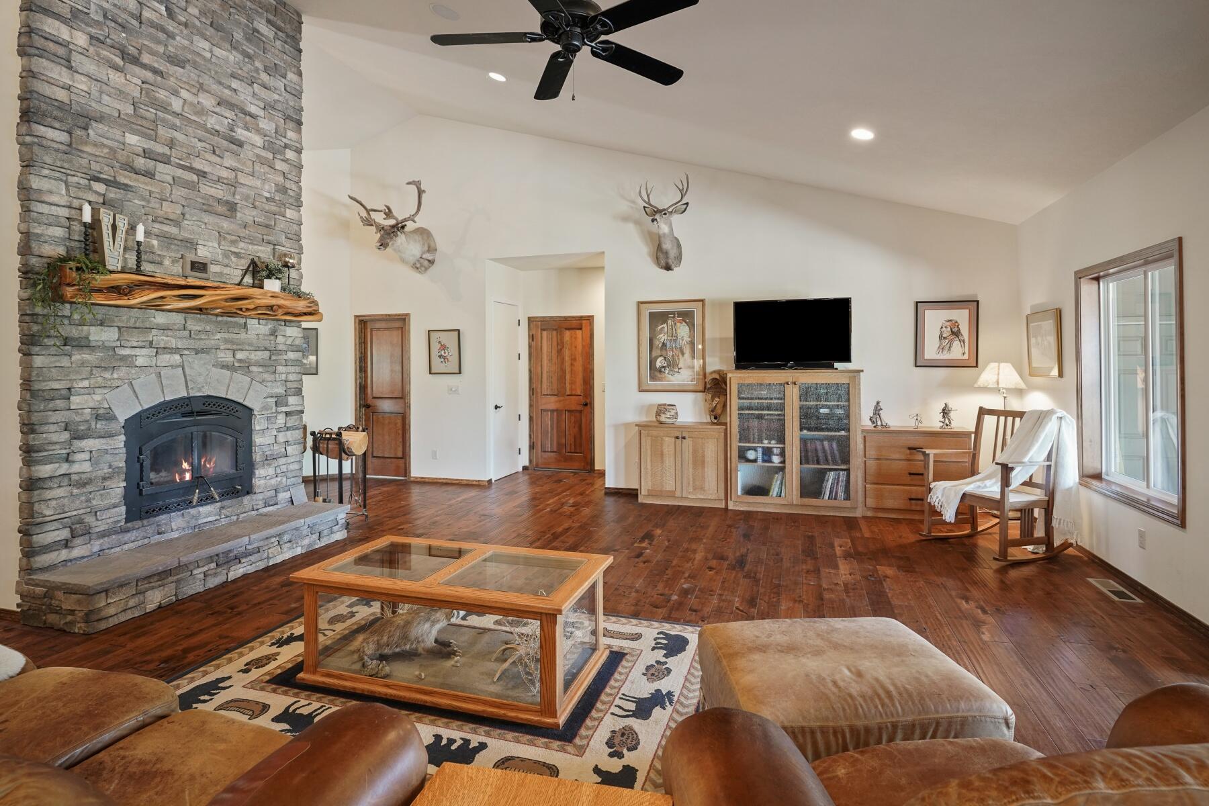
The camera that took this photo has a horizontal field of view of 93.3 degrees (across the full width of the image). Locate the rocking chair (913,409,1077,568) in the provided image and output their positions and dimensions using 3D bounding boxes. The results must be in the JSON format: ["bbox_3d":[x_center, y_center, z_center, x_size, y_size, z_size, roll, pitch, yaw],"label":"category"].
[{"bbox_3d":[3.029,0.586,4.447,0.720,1.060,0.650,-1,2,-15],"label":"rocking chair"}]

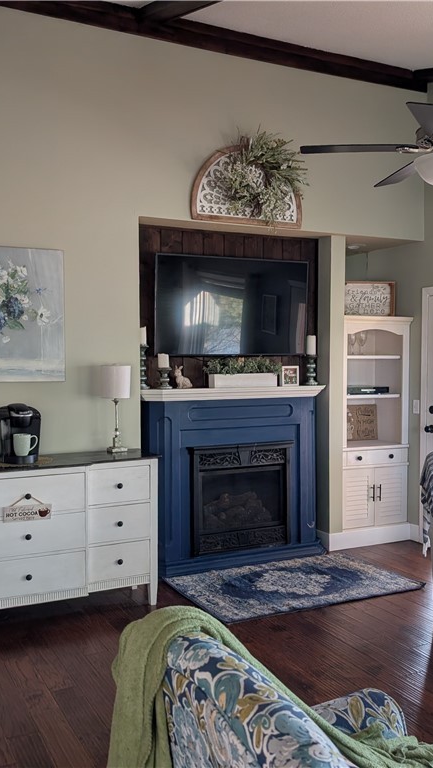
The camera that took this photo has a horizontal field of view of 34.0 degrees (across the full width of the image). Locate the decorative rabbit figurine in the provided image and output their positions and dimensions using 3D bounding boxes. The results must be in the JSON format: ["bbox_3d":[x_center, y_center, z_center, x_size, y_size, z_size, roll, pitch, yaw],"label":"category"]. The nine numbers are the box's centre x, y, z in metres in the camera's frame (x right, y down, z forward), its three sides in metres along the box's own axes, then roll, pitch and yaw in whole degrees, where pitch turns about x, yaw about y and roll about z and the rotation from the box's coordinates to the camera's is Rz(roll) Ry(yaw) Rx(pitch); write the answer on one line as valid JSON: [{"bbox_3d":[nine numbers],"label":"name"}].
[{"bbox_3d":[-0.234,-0.045,4.984,0.115,0.150,0.070,-3,4,-42],"label":"decorative rabbit figurine"}]

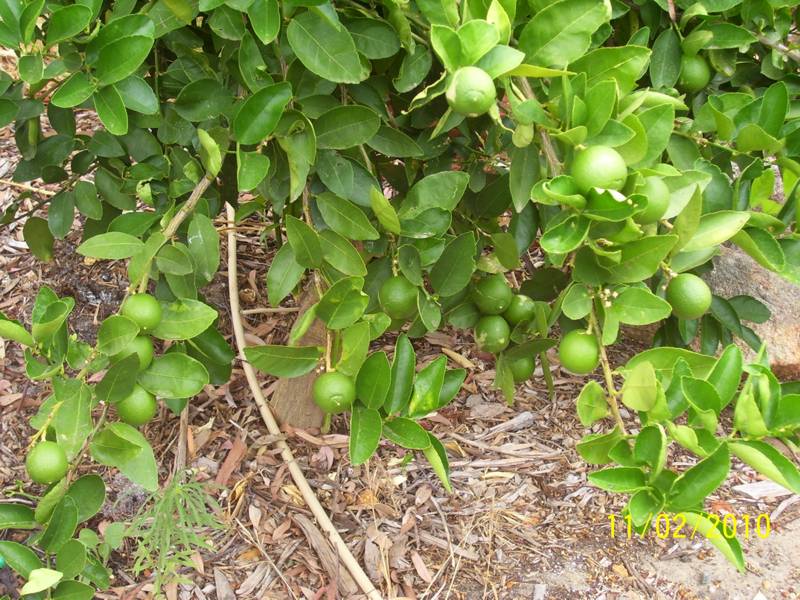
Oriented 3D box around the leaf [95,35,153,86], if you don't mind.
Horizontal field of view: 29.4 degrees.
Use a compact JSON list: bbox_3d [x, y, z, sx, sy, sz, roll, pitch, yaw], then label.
[{"bbox_3d":[-0.288,-0.250,1.600,0.045,0.014,0.086,43,64,13],"label":"leaf"}]

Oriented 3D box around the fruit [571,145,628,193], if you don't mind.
[{"bbox_3d":[0.194,-0.124,1.480,0.053,0.054,0.053,0,28,0],"label":"fruit"}]

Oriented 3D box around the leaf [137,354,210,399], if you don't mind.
[{"bbox_3d":[-0.257,0.086,1.730,0.080,0.020,0.052,6,73,2],"label":"leaf"}]

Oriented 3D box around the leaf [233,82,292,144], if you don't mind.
[{"bbox_3d":[-0.144,-0.196,1.600,0.040,0.014,0.092,35,67,9],"label":"leaf"}]

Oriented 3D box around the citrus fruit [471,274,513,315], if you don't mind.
[{"bbox_3d":[0.104,-0.006,1.720,0.044,0.045,0.044,0,25,0],"label":"citrus fruit"}]

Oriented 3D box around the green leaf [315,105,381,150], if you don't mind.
[{"bbox_3d":[-0.064,-0.197,1.760,0.089,0.045,0.013,-21,-15,6],"label":"green leaf"}]

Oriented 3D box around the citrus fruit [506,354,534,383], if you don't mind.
[{"bbox_3d":[0.143,0.080,1.830,0.038,0.040,0.038,0,30,0],"label":"citrus fruit"}]

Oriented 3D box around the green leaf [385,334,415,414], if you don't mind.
[{"bbox_3d":[-0.001,0.077,1.580,0.030,0.084,0.020,3,-16,22],"label":"green leaf"}]

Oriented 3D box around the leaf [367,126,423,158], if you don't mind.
[{"bbox_3d":[-0.012,-0.175,1.680,0.080,0.012,0.042,24,62,6],"label":"leaf"}]

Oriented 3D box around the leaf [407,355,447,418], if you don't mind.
[{"bbox_3d":[0.029,0.093,1.620,0.036,0.074,0.016,29,0,24],"label":"leaf"}]

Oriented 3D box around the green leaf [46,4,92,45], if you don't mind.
[{"bbox_3d":[-0.360,-0.300,1.660,0.063,0.018,0.036,-38,78,-18],"label":"green leaf"}]

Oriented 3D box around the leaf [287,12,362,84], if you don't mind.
[{"bbox_3d":[-0.074,-0.247,1.500,0.053,0.014,0.108,-40,70,-14],"label":"leaf"}]

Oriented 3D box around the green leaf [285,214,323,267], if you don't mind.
[{"bbox_3d":[-0.109,-0.067,1.720,0.032,0.072,0.011,-35,-15,11],"label":"green leaf"}]

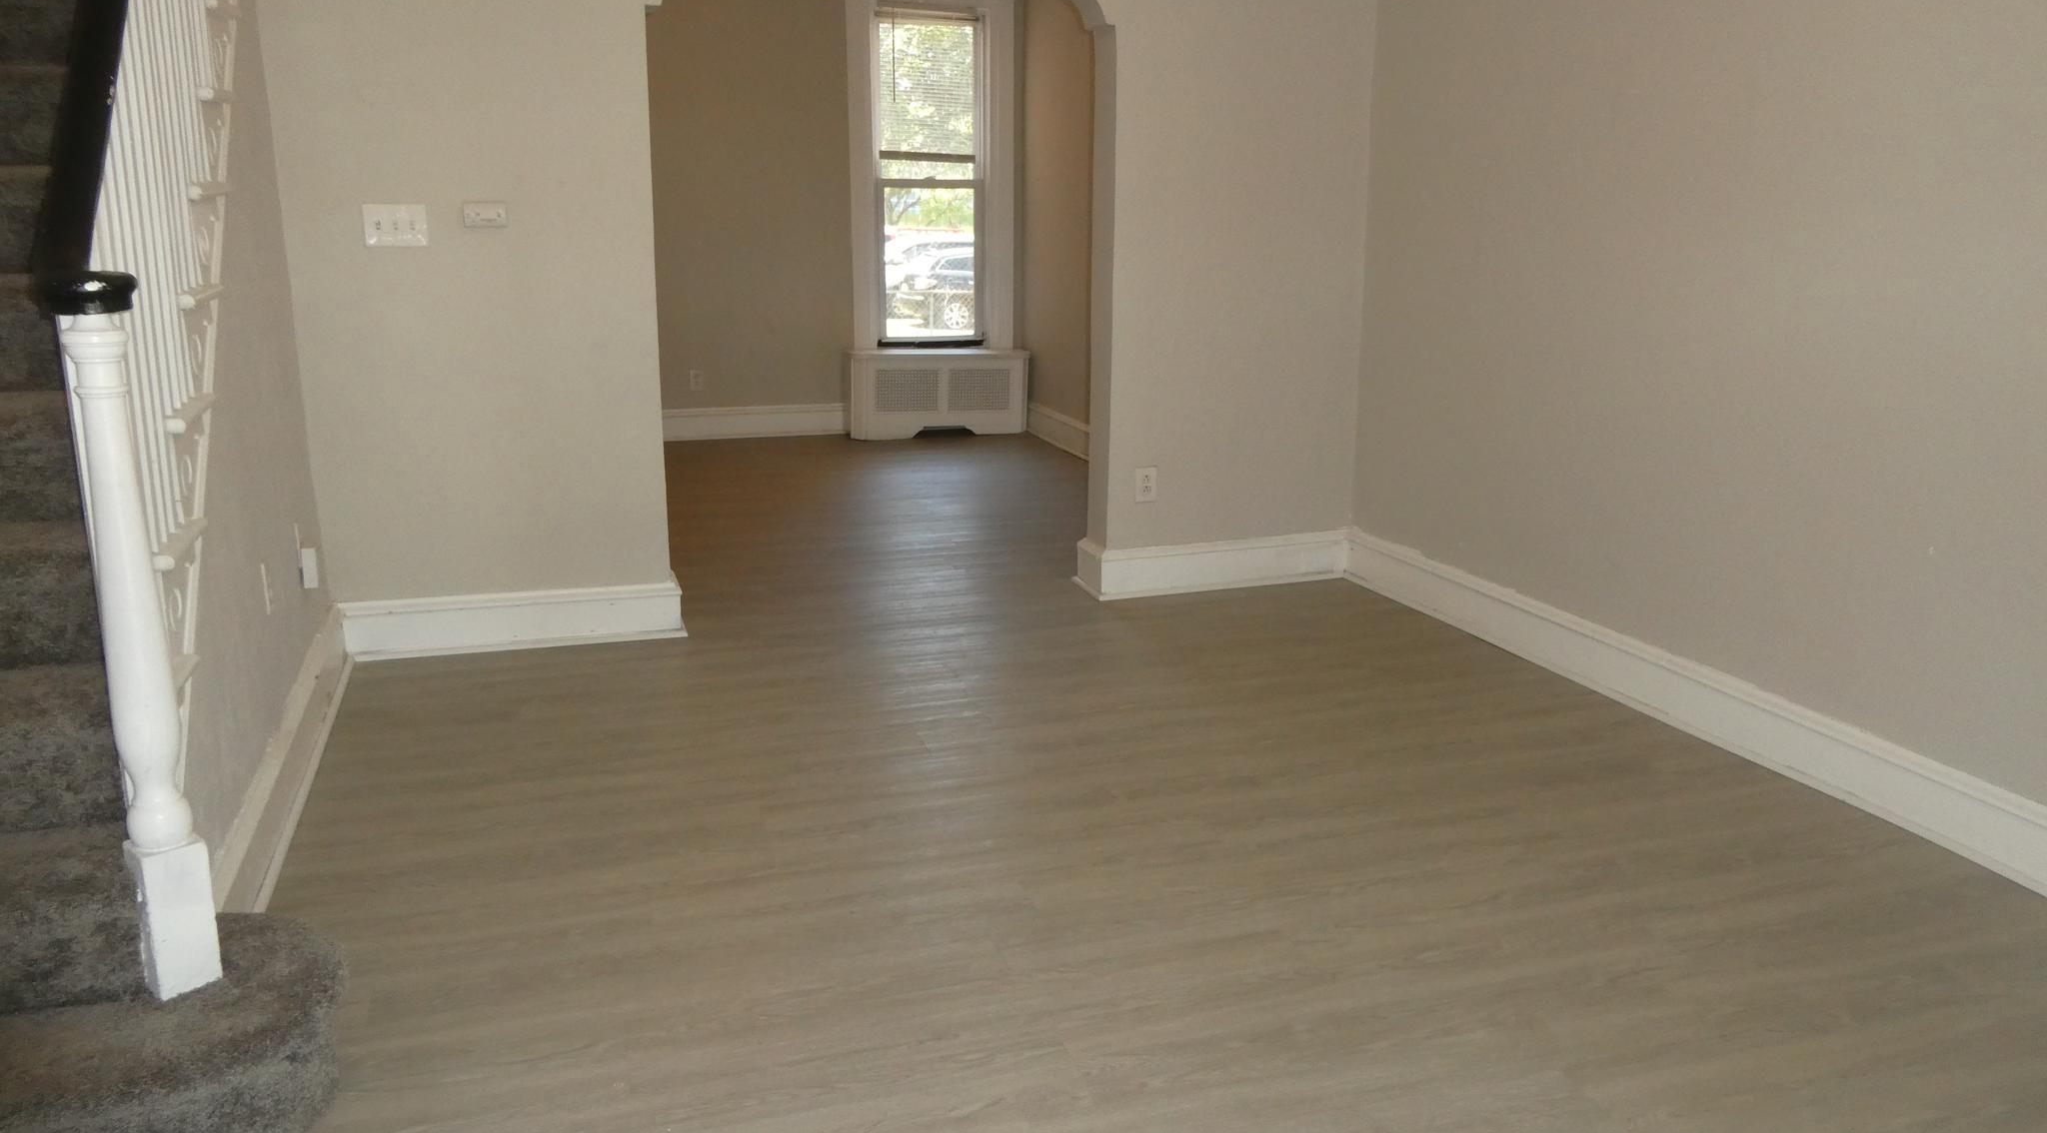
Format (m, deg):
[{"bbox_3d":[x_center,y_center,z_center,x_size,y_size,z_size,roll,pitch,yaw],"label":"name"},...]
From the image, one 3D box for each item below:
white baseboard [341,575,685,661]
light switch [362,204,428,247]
[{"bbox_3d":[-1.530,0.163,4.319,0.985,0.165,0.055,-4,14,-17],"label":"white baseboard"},{"bbox_3d":[-1.762,-0.957,3.987,0.162,0.115,0.014,-4,14,-17],"label":"light switch"}]

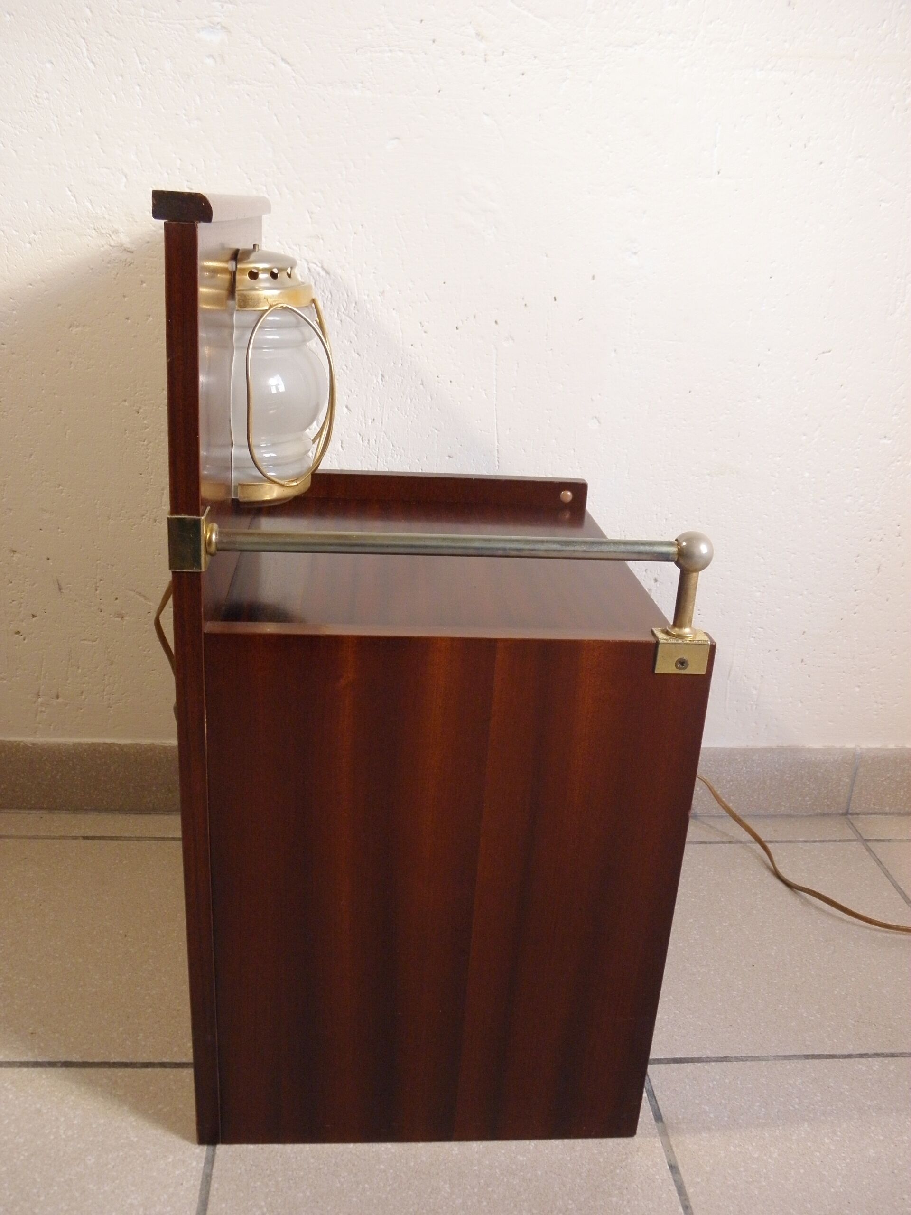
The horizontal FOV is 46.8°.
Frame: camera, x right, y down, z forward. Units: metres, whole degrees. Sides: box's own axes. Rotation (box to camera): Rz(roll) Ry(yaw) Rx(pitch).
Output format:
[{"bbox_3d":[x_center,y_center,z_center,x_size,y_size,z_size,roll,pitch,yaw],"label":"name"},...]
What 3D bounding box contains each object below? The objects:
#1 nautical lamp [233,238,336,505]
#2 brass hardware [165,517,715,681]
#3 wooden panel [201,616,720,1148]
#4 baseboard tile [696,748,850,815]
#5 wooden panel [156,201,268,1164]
[{"bbox_3d":[-0.113,-0.157,0.709,0.064,0.165,0.109,2,21,-5],"label":"nautical lamp"},{"bbox_3d":[-0.003,-0.008,0.600,0.309,0.086,0.025,2,21,-5],"label":"brass hardware"},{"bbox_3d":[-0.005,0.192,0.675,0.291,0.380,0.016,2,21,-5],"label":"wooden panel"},{"bbox_3d":[0.285,0.190,1.146,0.304,0.084,0.012,2,21,-5],"label":"baseboard tile"},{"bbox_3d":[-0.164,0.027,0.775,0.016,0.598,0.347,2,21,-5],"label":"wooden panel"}]

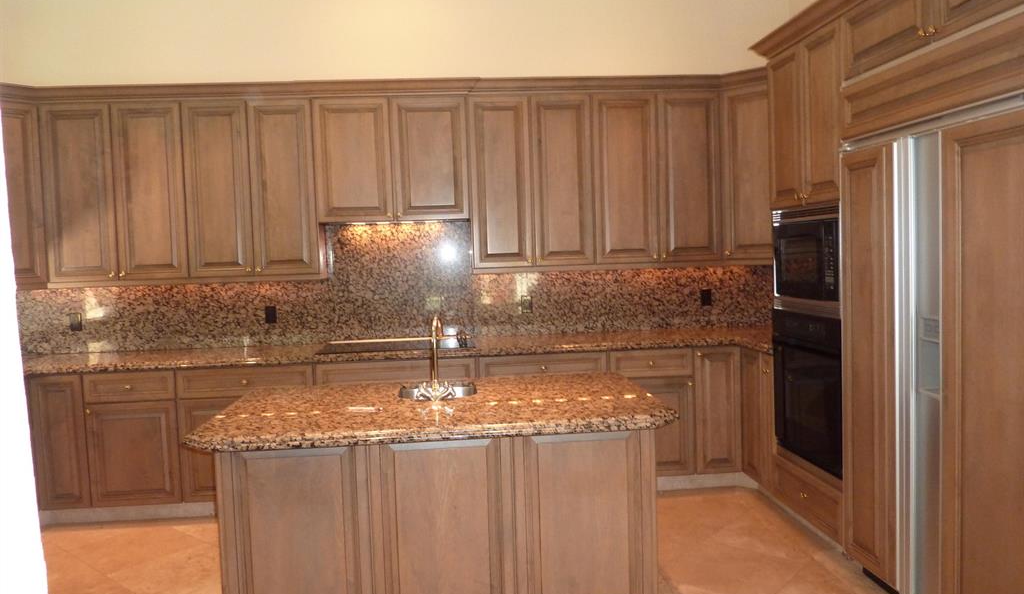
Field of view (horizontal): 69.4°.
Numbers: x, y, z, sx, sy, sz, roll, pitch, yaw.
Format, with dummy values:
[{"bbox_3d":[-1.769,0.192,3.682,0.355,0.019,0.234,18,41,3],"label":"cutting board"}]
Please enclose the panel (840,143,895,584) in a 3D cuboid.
[{"bbox_3d":[1.473,0.268,3.043,0.022,1.756,0.390,-2,3,-4],"label":"panel"}]

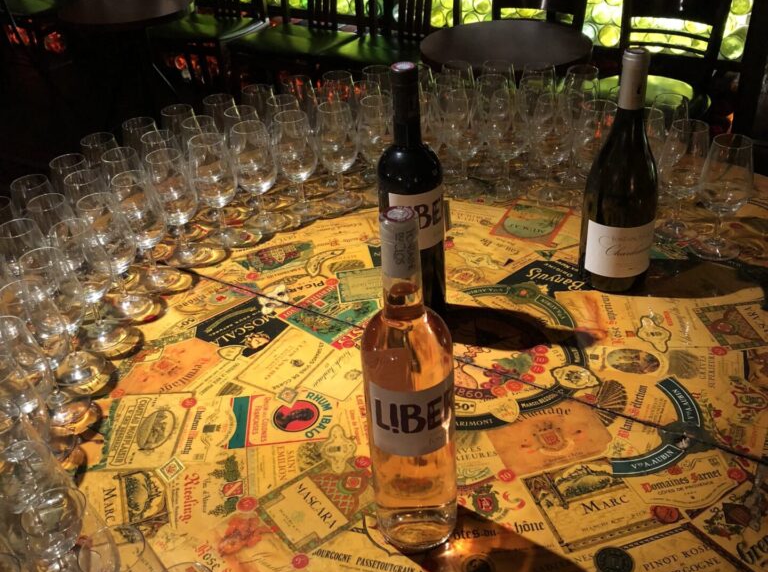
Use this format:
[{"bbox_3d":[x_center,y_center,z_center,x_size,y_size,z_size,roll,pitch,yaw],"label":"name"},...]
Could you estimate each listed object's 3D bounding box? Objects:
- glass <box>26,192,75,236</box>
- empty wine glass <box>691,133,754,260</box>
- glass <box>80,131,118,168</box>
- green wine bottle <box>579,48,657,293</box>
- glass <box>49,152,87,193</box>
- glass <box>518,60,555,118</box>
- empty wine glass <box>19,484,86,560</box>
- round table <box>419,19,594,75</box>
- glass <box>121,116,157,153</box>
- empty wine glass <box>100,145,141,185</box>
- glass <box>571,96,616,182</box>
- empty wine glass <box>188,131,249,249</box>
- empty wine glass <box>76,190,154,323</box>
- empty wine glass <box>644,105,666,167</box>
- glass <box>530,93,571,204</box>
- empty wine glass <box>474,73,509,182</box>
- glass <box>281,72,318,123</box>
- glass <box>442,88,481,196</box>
[{"bbox_3d":[-0.412,-0.040,1.069,0.066,0.154,0.066,-5,34,0],"label":"glass"},{"bbox_3d":[0.442,-0.116,1.077,0.066,0.155,0.066,-3,34,2],"label":"empty wine glass"},{"bbox_3d":[-0.401,-0.145,1.223,0.066,0.154,0.066,-5,34,0],"label":"glass"},{"bbox_3d":[0.289,-0.138,1.000,0.083,0.299,0.083,-5,34,-1],"label":"green wine bottle"},{"bbox_3d":[-0.417,-0.101,1.149,0.065,0.156,0.065,-4,34,0],"label":"glass"},{"bbox_3d":[0.248,-0.277,1.334,0.066,0.155,0.066,-3,34,2],"label":"glass"},{"bbox_3d":[-0.236,0.229,0.651,0.066,0.154,0.066,-5,34,0],"label":"empty wine glass"},{"bbox_3d":[0.396,-0.438,2.737,0.520,0.727,0.520,-3,33,2],"label":"round table"},{"bbox_3d":[-0.350,-0.170,1.244,0.065,0.156,0.065,-4,34,0],"label":"glass"},{"bbox_3d":[-0.349,-0.111,1.152,0.066,0.155,0.066,-3,34,2],"label":"empty wine glass"},{"bbox_3d":[0.306,-0.186,1.194,0.066,0.155,0.066,-4,33,0],"label":"glass"},{"bbox_3d":[-0.240,-0.135,1.181,0.065,0.156,0.065,-4,34,0],"label":"empty wine glass"},{"bbox_3d":[-0.342,-0.037,1.043,0.066,0.155,0.066,-3,34,2],"label":"empty wine glass"},{"bbox_3d":[0.361,-0.171,1.166,0.066,0.155,0.066,-3,34,2],"label":"empty wine glass"},{"bbox_3d":[0.249,-0.204,1.226,0.066,0.155,0.066,-3,34,2],"label":"glass"},{"bbox_3d":[0.170,-0.251,1.308,0.065,0.156,0.065,-4,34,0],"label":"empty wine glass"},{"bbox_3d":[-0.134,-0.261,1.364,0.066,0.155,0.066,-4,33,0],"label":"glass"},{"bbox_3d":[0.124,-0.216,1.264,0.066,0.155,0.066,-4,33,0],"label":"glass"}]

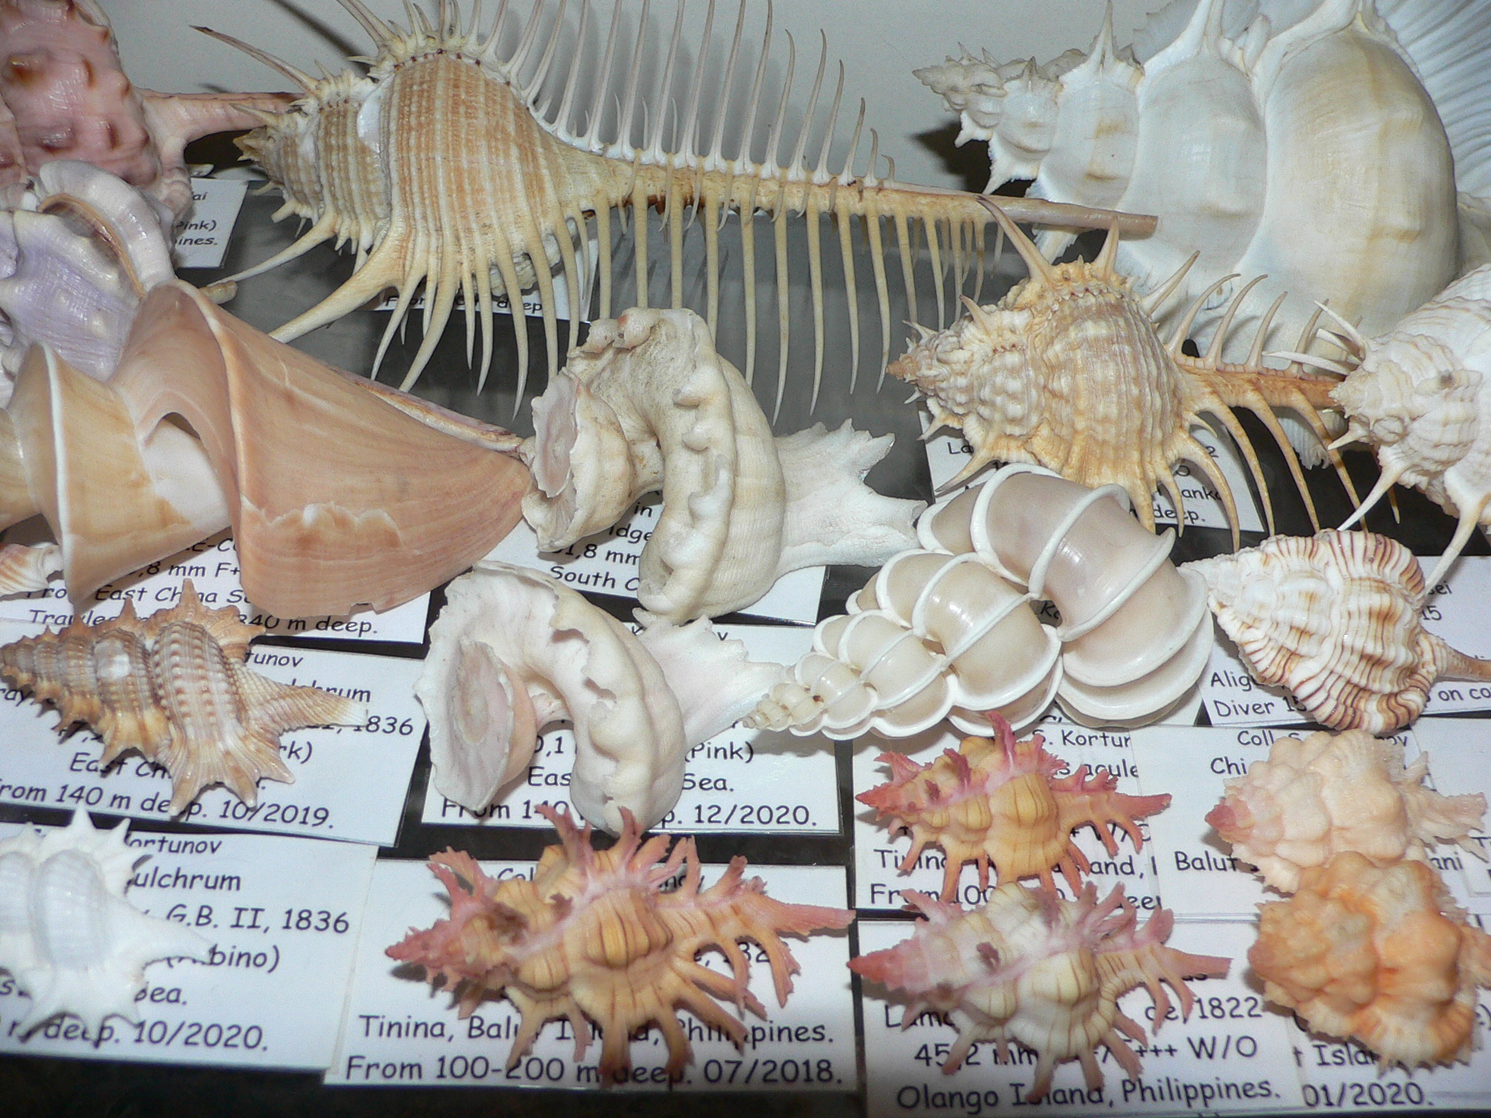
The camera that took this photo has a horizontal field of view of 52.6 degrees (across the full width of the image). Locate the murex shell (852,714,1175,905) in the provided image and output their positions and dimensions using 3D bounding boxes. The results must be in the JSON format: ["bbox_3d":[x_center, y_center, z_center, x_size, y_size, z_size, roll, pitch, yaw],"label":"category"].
[{"bbox_3d":[0.035,0.032,0.193,0.042,0.017,0.020,-2,46,-1],"label":"murex shell"}]

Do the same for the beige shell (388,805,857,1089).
[{"bbox_3d":[-0.015,0.044,0.179,0.057,0.021,0.029,-3,46,-3],"label":"beige shell"}]

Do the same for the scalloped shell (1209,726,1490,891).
[{"bbox_3d":[0.078,0.031,0.193,0.038,0.018,0.021,-2,46,-2],"label":"scalloped shell"}]

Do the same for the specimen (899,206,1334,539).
[{"bbox_3d":[0.066,-0.030,0.238,0.086,0.038,0.043,1,46,2],"label":"specimen"}]

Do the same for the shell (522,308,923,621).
[{"bbox_3d":[-0.003,-0.014,0.230,0.062,0.029,0.042,2,46,2],"label":"shell"}]

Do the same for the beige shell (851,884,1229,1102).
[{"bbox_3d":[0.035,0.049,0.175,0.046,0.019,0.023,-2,46,-1],"label":"beige shell"}]

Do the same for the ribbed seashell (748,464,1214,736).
[{"bbox_3d":[0.032,0.009,0.204,0.063,0.033,0.035,-11,47,-10],"label":"ribbed seashell"}]

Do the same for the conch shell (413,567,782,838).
[{"bbox_3d":[-0.019,0.018,0.201,0.050,0.026,0.031,-5,46,-5],"label":"conch shell"}]

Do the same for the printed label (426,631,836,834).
[{"bbox_3d":[-0.015,0.023,0.214,0.056,0.001,0.036,1,46,1],"label":"printed label"}]

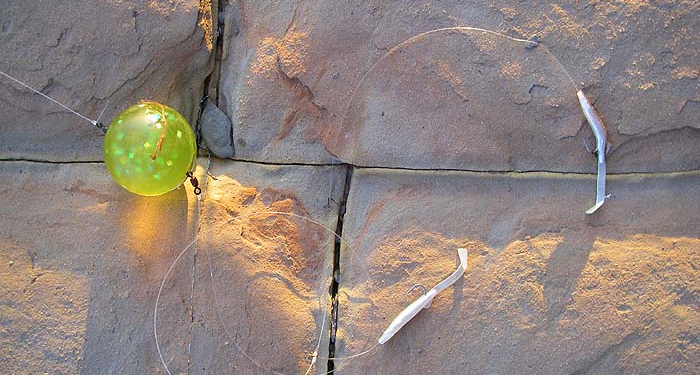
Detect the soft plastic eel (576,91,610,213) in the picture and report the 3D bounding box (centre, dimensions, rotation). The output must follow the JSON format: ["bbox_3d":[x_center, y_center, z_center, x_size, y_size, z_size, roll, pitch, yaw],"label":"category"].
[{"bbox_3d":[0.151,-0.022,0.468,0.019,0.013,0.076,-2,84,0],"label":"soft plastic eel"}]

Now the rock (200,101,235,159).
[{"bbox_3d":[-0.083,-0.036,0.475,0.018,0.013,0.038,-12,84,-1],"label":"rock"}]

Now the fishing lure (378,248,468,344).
[{"bbox_3d":[0.045,0.065,0.462,0.077,0.012,0.016,-44,86,-4],"label":"fishing lure"}]

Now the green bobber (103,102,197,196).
[{"bbox_3d":[-0.117,-0.023,0.450,0.054,0.054,0.054,0,84,0],"label":"green bobber"}]

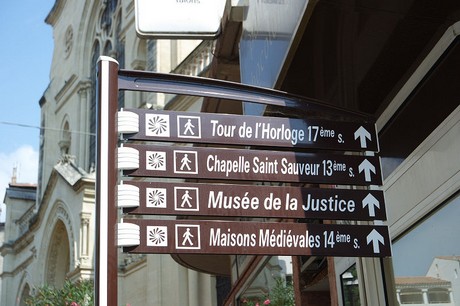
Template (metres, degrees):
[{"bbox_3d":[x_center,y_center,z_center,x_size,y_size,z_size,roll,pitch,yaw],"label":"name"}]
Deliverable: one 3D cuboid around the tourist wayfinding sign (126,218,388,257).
[{"bbox_3d":[0.107,0.318,2.978,1.040,0.123,0.050,3,-21,-14],"label":"tourist wayfinding sign"}]

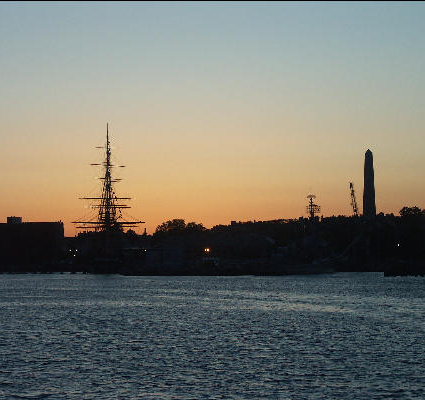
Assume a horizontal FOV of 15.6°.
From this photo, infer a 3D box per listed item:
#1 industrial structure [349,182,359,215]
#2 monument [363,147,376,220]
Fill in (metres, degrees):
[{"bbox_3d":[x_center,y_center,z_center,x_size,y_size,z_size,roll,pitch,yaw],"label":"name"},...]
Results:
[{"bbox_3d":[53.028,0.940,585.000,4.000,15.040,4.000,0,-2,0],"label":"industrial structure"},{"bbox_3d":[119.252,-4.609,1180.000,9.300,67.400,9.300,0,-2,-15],"label":"monument"}]

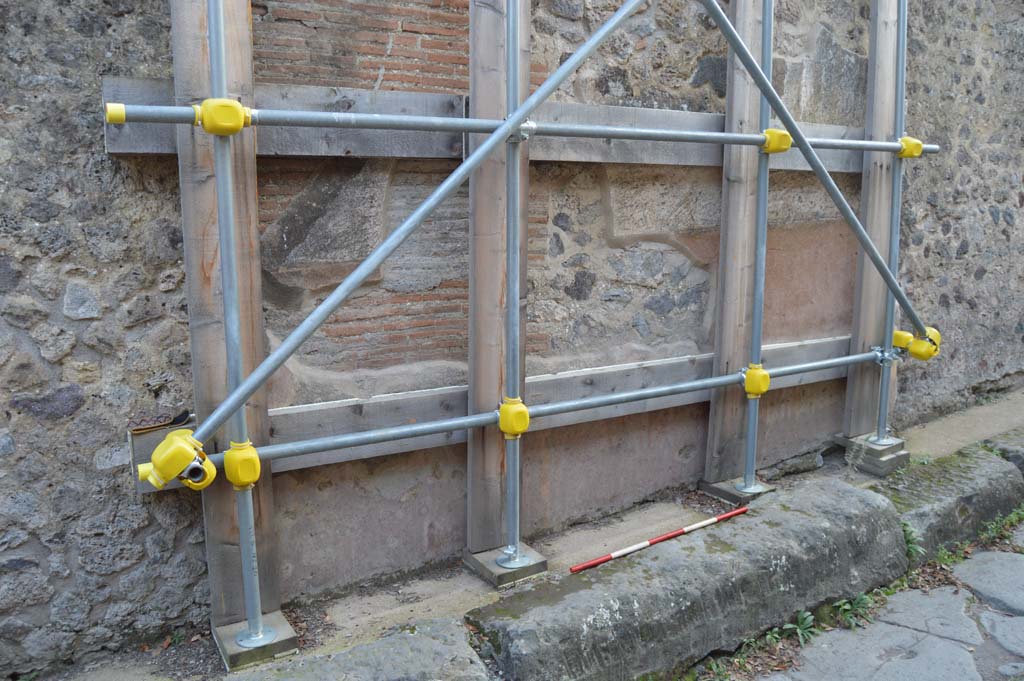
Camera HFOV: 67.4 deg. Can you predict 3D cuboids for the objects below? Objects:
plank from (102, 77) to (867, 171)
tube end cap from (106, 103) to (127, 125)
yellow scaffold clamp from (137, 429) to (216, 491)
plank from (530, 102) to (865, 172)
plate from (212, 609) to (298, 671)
[{"bbox_3d":[0.347,-0.843,3.165,3.580,0.230,0.050,-6,11,-28],"label":"plank"},{"bbox_3d":[-1.075,-0.619,2.086,0.054,0.054,0.054,-6,11,-28],"label":"tube end cap"},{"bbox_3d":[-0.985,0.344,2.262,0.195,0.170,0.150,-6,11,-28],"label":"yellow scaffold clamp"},{"bbox_3d":[0.894,-0.901,3.468,2.340,0.230,0.050,-6,11,-28],"label":"plank"},{"bbox_3d":[-0.876,1.002,2.616,0.232,0.054,0.275,-6,11,-30],"label":"plate"}]

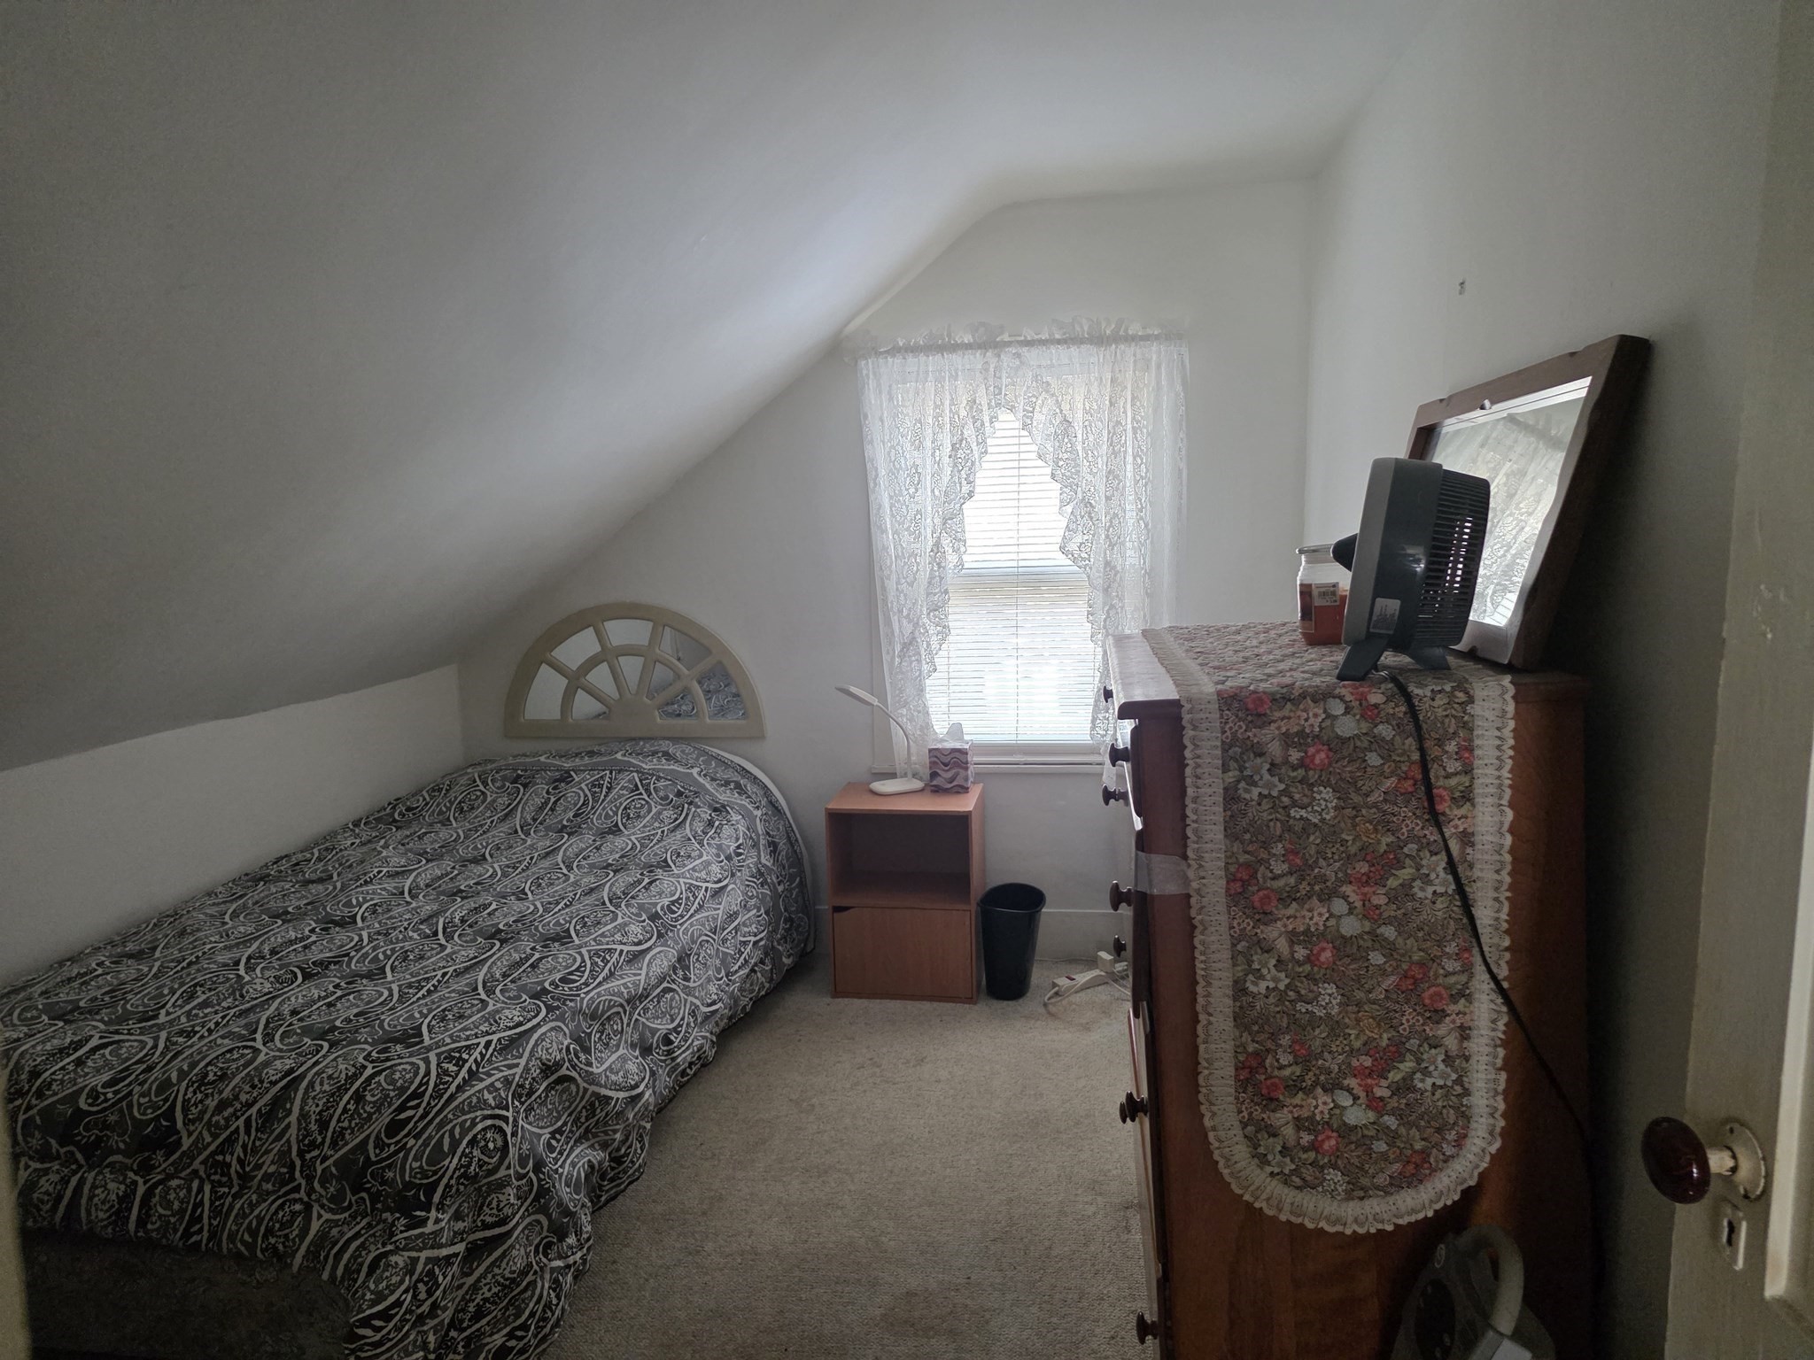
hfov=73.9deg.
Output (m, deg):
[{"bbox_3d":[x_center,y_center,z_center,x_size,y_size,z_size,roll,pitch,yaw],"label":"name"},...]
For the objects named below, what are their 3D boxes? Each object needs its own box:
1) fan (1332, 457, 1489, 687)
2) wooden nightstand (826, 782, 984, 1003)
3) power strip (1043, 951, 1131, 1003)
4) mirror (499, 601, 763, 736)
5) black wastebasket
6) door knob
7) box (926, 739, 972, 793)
[{"bbox_3d":[0.604,-0.138,1.441,0.178,0.256,0.230,1,8,23],"label":"fan"},{"bbox_3d":[0.010,0.600,3.468,0.405,0.541,0.342,0,7,10],"label":"wooden nightstand"},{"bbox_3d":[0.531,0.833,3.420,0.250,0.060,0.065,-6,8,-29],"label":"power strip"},{"bbox_3d":[-0.853,-0.031,3.704,0.839,0.417,0.025,-1,7,8],"label":"mirror"},{"bbox_3d":[0.305,0.740,3.400,0.187,0.262,0.250,-1,7,8],"label":"black wastebasket"},{"bbox_3d":[0.538,0.326,0.820,0.066,0.056,0.055,-2,7,0],"label":"door knob"},{"bbox_3d":[0.128,0.255,3.494,0.113,0.130,0.113,-1,7,8],"label":"box"}]

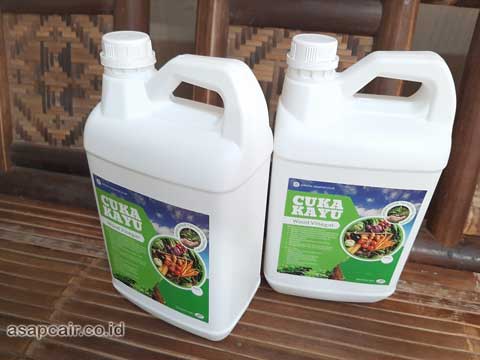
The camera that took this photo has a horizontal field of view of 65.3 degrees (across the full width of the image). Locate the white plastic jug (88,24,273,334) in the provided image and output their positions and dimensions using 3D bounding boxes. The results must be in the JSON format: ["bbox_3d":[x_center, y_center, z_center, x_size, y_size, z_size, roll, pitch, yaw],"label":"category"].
[{"bbox_3d":[-0.063,0.010,0.416,0.184,0.306,0.126,18,37,22],"label":"white plastic jug"}]

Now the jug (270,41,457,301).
[{"bbox_3d":[0.127,-0.004,0.443,0.184,0.306,0.126,5,34,3],"label":"jug"}]

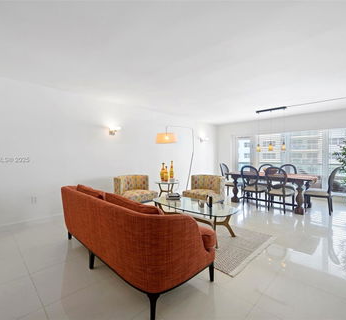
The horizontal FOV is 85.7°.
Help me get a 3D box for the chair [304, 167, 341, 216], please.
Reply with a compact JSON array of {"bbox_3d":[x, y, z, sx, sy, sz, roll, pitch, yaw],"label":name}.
[{"bbox_3d":[3.133,0.629,3.940,0.600,0.970,0.490,0,1,44],"label":"chair"}]

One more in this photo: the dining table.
[{"bbox_3d":[2.332,0.736,4.609,1.880,0.750,0.950,0,1,44],"label":"dining table"}]

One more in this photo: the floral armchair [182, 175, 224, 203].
[{"bbox_3d":[0.769,0.765,4.694,0.770,0.710,0.770,0,1,44],"label":"floral armchair"}]

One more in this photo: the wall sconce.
[{"bbox_3d":[-1.380,-0.705,4.457,0.200,0.230,0.180,0,1,44],"label":"wall sconce"}]

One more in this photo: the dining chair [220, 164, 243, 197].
[{"bbox_3d":[1.712,0.620,5.462,0.580,0.970,0.490,0,1,44],"label":"dining chair"}]

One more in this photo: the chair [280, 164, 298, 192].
[{"bbox_3d":[2.930,0.620,4.835,0.490,0.970,0.580,0,1,44],"label":"chair"}]

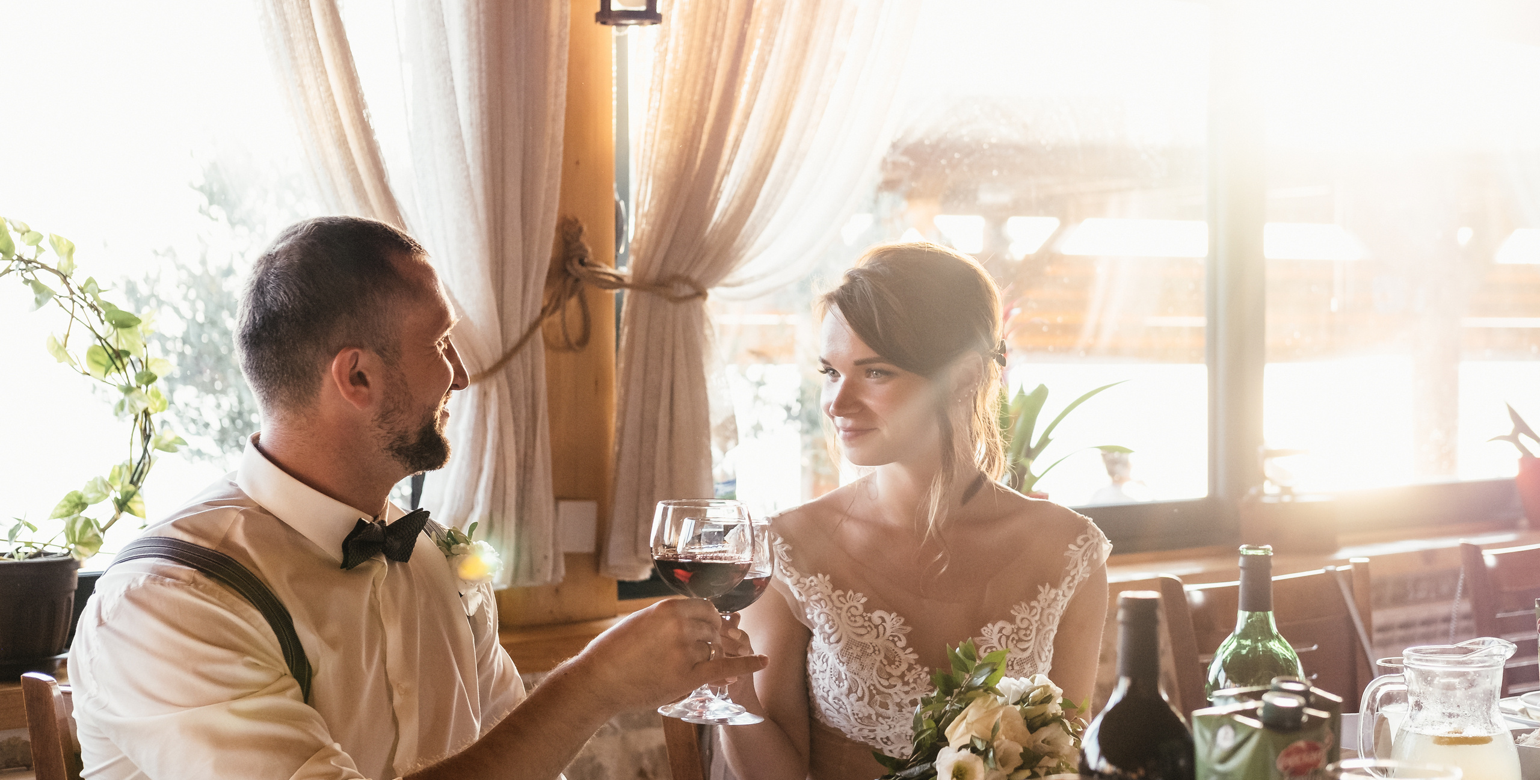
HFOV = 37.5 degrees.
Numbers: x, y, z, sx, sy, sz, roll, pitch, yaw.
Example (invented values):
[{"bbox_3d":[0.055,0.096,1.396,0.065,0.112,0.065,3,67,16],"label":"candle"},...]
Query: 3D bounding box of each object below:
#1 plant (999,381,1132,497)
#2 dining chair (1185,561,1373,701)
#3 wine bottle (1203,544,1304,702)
[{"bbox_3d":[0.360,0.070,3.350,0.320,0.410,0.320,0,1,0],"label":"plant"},{"bbox_3d":[0.820,0.696,2.818,0.430,0.920,0.500,-1,2,-40],"label":"dining chair"},{"bbox_3d":[0.413,0.285,1.929,0.086,0.305,0.086,0,1,0],"label":"wine bottle"}]

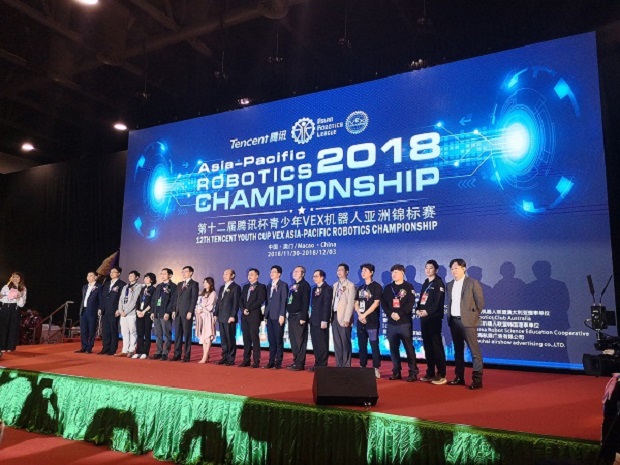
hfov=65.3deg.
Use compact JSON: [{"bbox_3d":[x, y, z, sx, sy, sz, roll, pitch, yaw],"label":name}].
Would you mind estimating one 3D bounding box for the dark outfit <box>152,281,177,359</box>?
[{"bbox_3d":[-2.891,1.707,9.549,0.510,1.514,0.320,-2,-9,20],"label":"dark outfit"}]

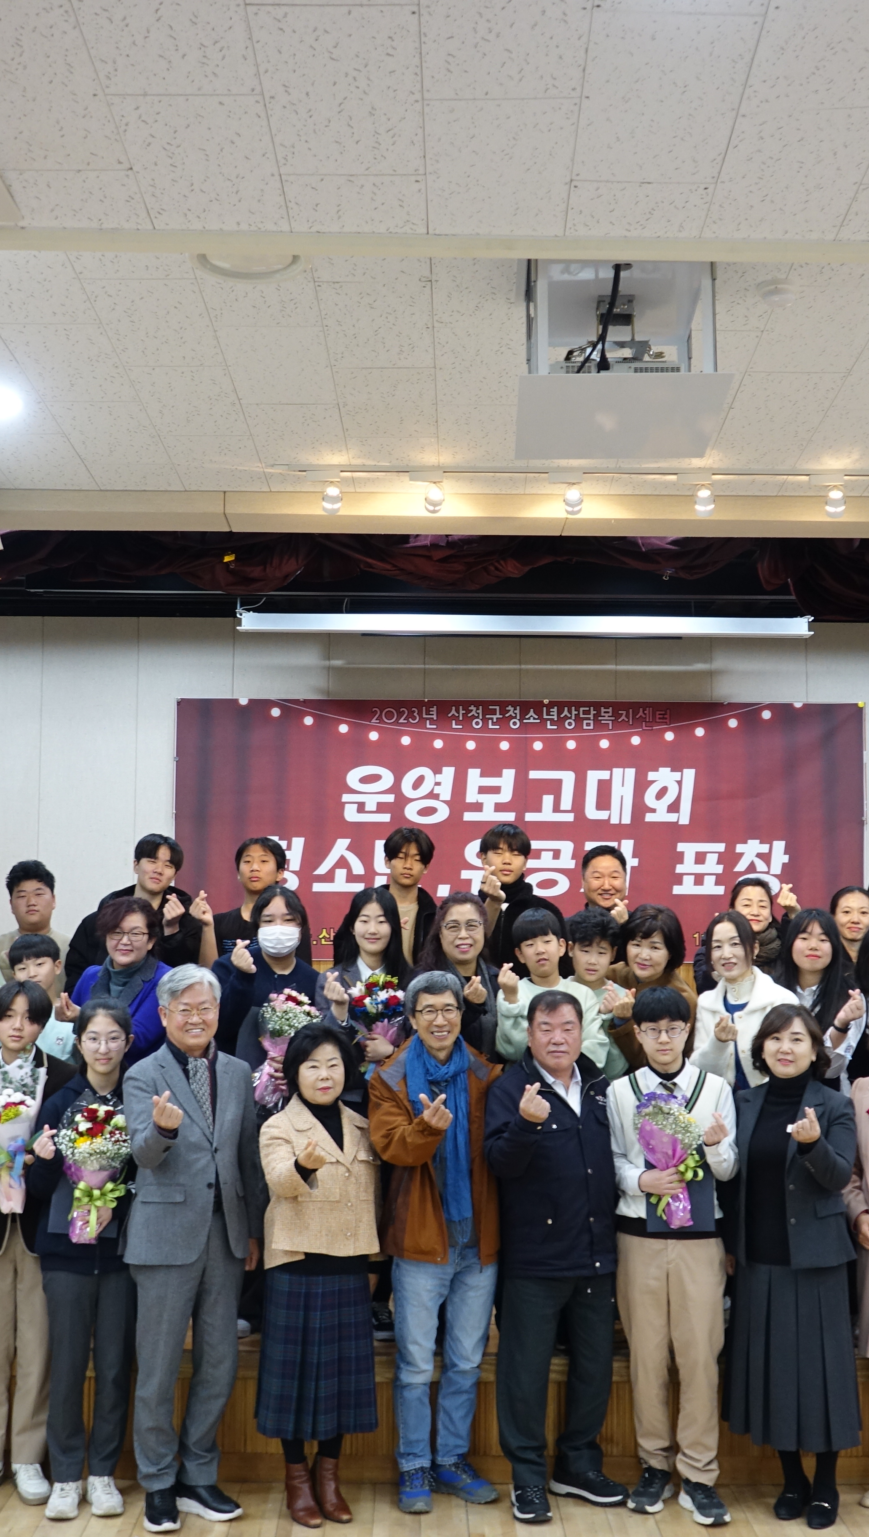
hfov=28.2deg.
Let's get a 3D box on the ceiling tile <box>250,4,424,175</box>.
[{"bbox_3d":[-0.172,-1.284,3.287,0.300,0.020,0.600,1,-8,1],"label":"ceiling tile"}]

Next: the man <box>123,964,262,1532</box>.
[{"bbox_3d":[-0.780,1.509,5.596,0.470,1.724,0.360,2,-5,-19],"label":"man"}]

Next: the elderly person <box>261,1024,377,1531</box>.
[{"bbox_3d":[-0.376,1.615,5.592,0.410,1.570,0.380,2,-5,-13],"label":"elderly person"}]

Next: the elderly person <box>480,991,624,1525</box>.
[{"bbox_3d":[0.395,1.579,5.707,0.460,1.660,0.420,1,-5,-6],"label":"elderly person"}]

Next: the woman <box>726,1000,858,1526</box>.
[{"bbox_3d":[1.159,1.593,5.605,0.450,1.620,0.400,0,-5,7],"label":"woman"}]

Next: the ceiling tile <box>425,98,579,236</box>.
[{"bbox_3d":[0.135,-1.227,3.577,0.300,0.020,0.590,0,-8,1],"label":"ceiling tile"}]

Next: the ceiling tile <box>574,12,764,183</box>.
[{"bbox_3d":[0.428,-1.270,3.276,0.300,0.020,0.600,1,-8,1],"label":"ceiling tile"}]

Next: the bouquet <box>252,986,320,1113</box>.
[{"bbox_3d":[-0.521,0.985,6.060,0.250,0.420,0.240,7,-5,1],"label":"bouquet"}]

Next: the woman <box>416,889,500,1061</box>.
[{"bbox_3d":[0.105,1.279,6.508,0.470,1.590,0.330,0,-5,-1],"label":"woman"}]

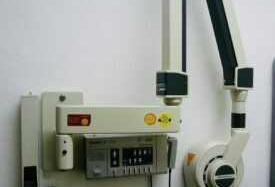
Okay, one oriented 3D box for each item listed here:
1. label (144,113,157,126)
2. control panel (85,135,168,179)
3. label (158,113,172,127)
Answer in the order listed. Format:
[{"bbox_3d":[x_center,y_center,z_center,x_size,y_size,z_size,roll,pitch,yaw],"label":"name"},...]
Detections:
[{"bbox_3d":[0.045,0.091,1.037,0.041,0.042,0.002,0,3,-4],"label":"label"},{"bbox_3d":[-0.042,0.230,1.121,0.293,0.142,0.085,-1,3,-12],"label":"control panel"},{"bbox_3d":[0.098,0.093,1.040,0.046,0.045,0.002,0,3,-4],"label":"label"}]

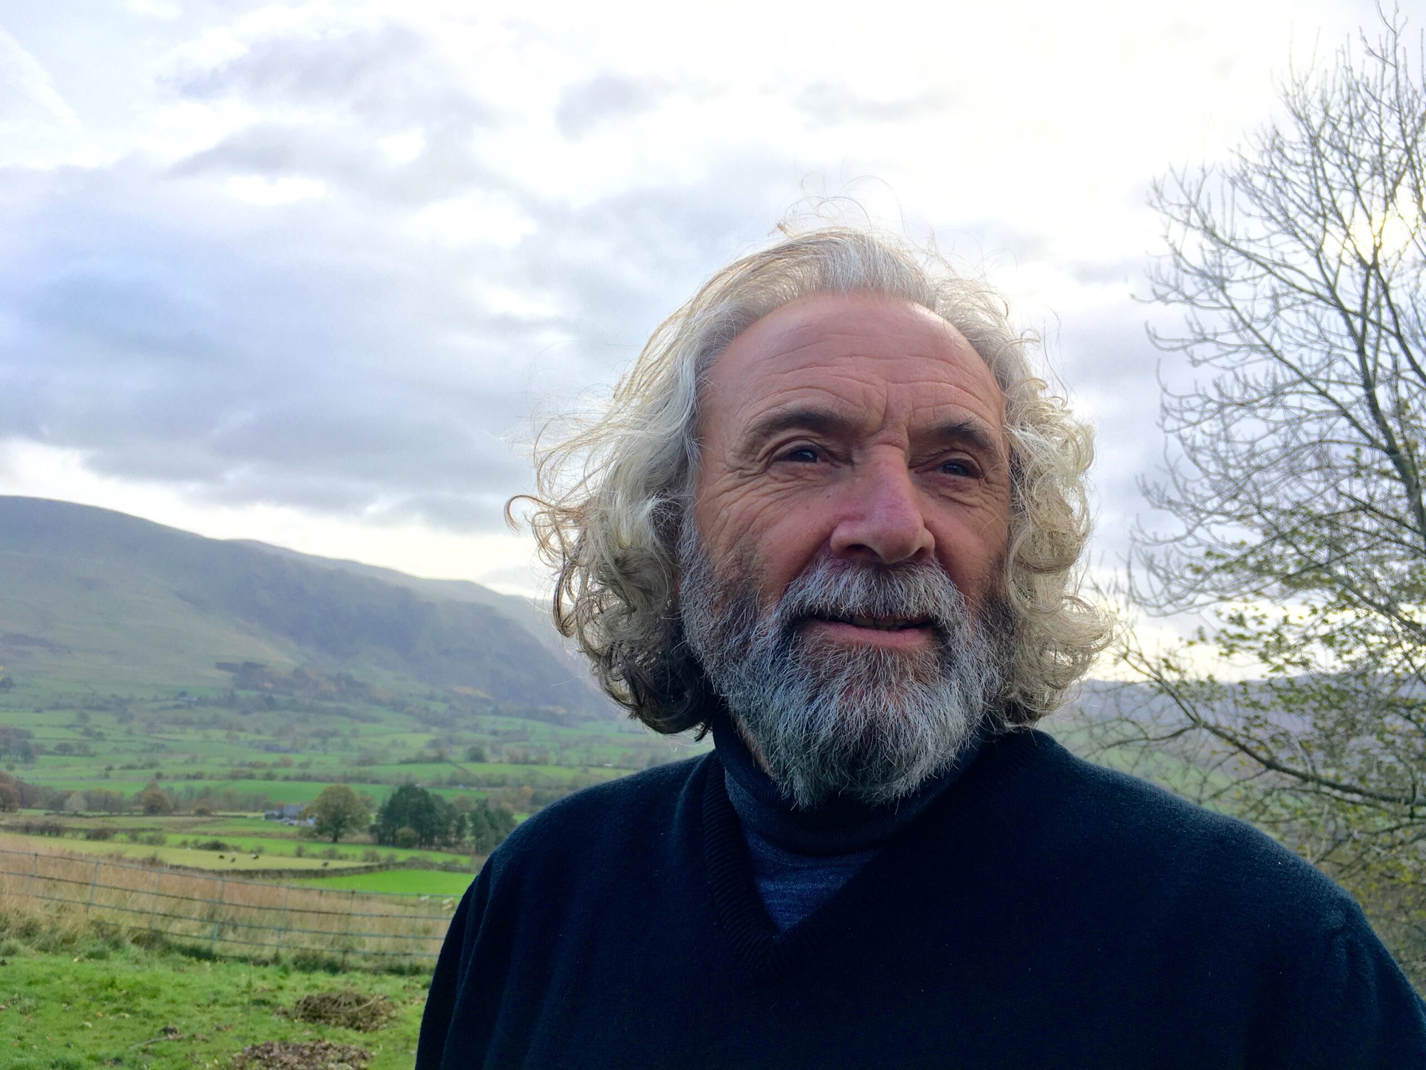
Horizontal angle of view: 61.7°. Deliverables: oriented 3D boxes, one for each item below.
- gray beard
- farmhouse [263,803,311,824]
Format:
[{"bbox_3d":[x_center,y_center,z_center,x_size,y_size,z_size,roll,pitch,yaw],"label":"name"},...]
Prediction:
[{"bbox_3d":[0.059,0.050,0.489,0.150,0.130,0.110,3,-10,-8],"label":"gray beard"},{"bbox_3d":[-144.099,94.608,405.000,16.500,7.200,8.500,4,-7,-19],"label":"farmhouse"}]

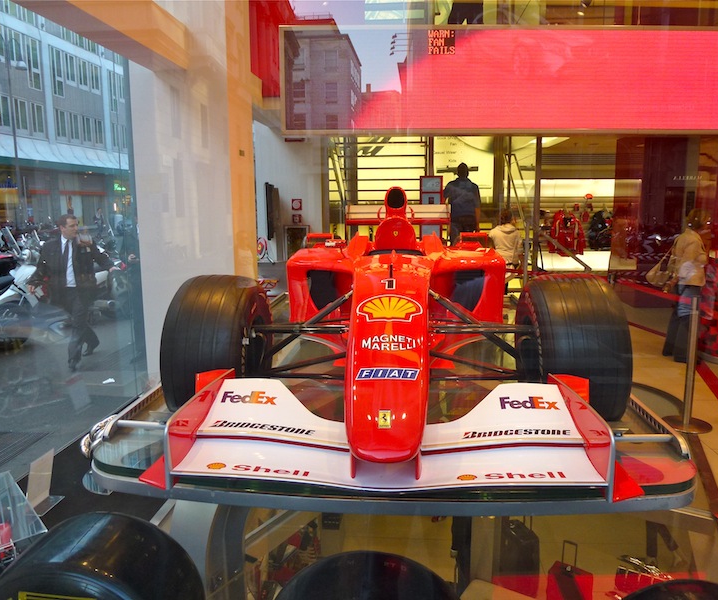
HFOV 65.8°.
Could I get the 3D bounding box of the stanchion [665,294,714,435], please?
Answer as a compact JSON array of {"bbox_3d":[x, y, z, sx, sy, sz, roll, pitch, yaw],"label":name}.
[{"bbox_3d":[2.422,0.455,4.025,0.360,0.950,0.360,0,8,0],"label":"stanchion"}]

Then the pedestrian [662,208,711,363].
[{"bbox_3d":[3.547,-0.153,5.934,0.450,1.620,0.500,-1,8,-9],"label":"pedestrian"}]

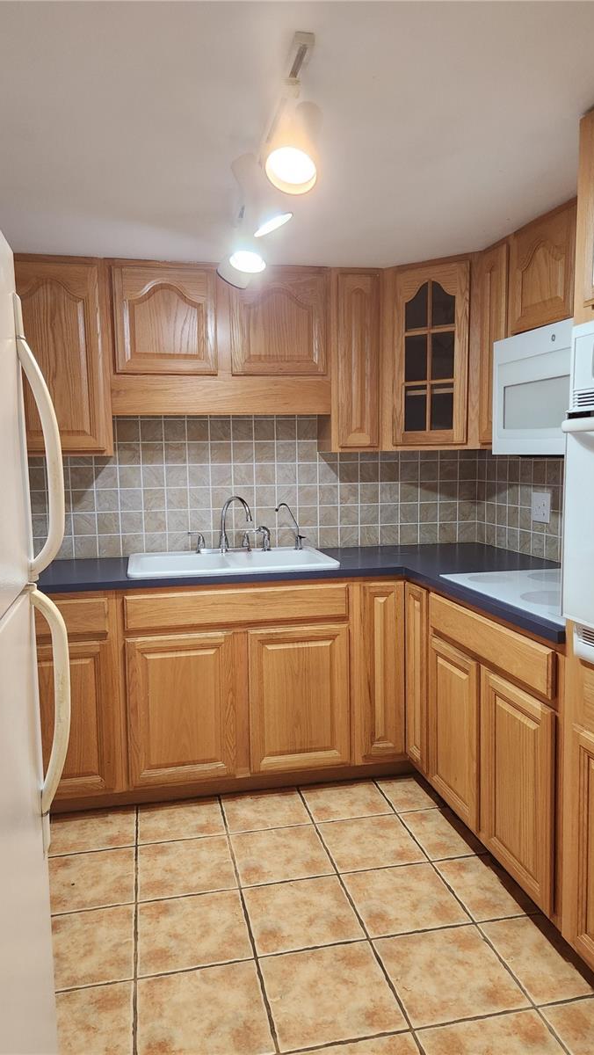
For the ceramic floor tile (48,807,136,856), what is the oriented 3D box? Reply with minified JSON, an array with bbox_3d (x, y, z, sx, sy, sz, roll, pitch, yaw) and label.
[{"bbox_3d":[-0.750,1.118,2.581,0.307,0.011,0.303,-2,6,-12],"label":"ceramic floor tile"}]

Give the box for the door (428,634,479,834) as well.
[{"bbox_3d":[0.550,0.699,2.461,0.021,0.573,0.389,-2,6,-12],"label":"door"}]

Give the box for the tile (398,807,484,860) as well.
[{"bbox_3d":[0.492,1.080,2.470,0.168,0.010,0.303,-2,6,-12],"label":"tile"}]

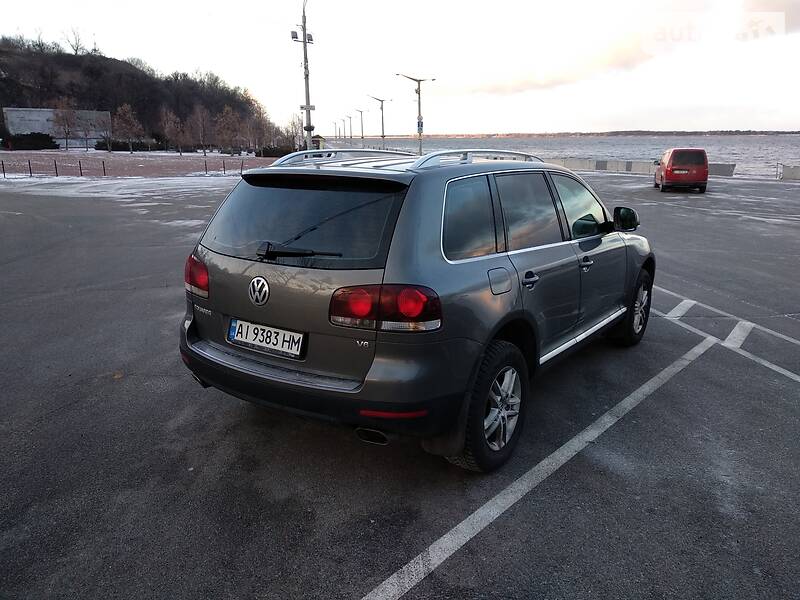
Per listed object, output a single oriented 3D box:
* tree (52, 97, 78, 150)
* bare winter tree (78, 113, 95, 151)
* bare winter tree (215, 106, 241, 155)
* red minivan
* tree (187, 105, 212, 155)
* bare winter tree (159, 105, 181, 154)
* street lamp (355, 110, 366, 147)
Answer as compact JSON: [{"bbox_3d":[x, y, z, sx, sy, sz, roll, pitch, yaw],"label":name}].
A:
[{"bbox_3d":[-42.138,-21.940,74.830,3.210,6.450,3.210,0,15,0],"label":"tree"},{"bbox_3d":[-39.499,-21.004,75.088,1.980,4.630,1.980,0,15,0],"label":"bare winter tree"},{"bbox_3d":[-17.595,-17.029,60.642,2.600,4.760,2.600,0,15,0],"label":"bare winter tree"},{"bbox_3d":[12.550,-5.840,26.750,1.820,1.830,4.400,4,15,17],"label":"red minivan"},{"bbox_3d":[-20.561,-17.072,60.628,2.400,5.050,2.400,0,15,0],"label":"tree"},{"bbox_3d":[-26.085,-19.079,67.332,2.440,4.960,2.440,0,15,0],"label":"bare winter tree"},{"bbox_3d":[-8.233,-36.514,128.929,2.700,8.200,0.400,0,15,0],"label":"street lamp"}]

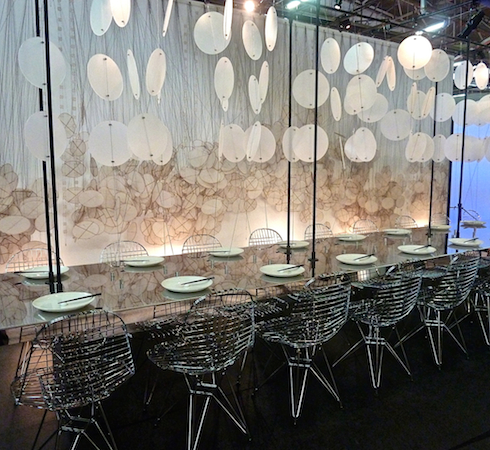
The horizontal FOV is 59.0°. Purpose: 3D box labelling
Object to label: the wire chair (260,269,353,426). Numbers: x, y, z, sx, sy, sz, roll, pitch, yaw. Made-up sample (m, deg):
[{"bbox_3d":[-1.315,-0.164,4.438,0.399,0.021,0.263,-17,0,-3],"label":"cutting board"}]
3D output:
[{"bbox_3d":[0.307,0.622,2.508,0.480,0.825,0.530,-5,9,-31],"label":"wire chair"}]

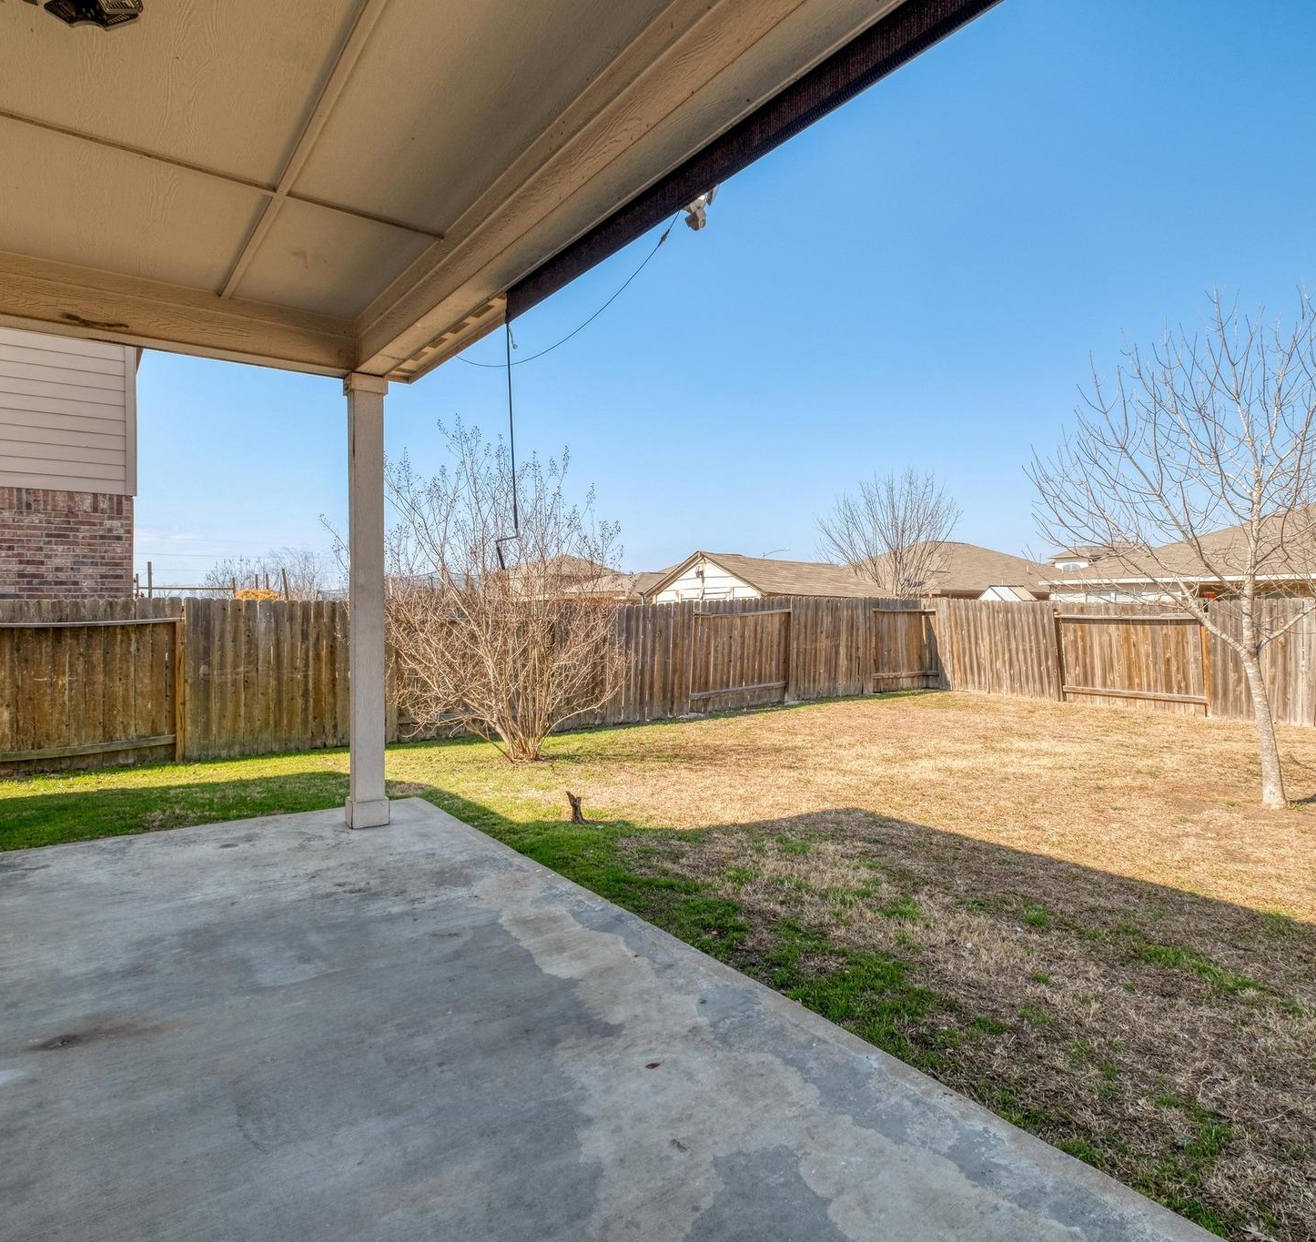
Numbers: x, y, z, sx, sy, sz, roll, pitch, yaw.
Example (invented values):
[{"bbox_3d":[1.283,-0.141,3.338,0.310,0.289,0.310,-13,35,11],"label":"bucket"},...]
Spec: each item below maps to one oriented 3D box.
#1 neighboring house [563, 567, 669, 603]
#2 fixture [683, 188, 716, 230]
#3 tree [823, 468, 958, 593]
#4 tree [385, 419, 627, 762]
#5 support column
[{"bbox_3d":[-2.450,-0.750,40.000,11.000,4.100,10.500,0,1,-37],"label":"neighboring house"},{"bbox_3d":[0.136,-1.455,2.720,0.170,0.180,0.220,0,1,-37],"label":"fixture"},{"bbox_3d":[5.700,-1.150,19.000,3.500,5.000,3.400,0,1,0],"label":"tree"},{"bbox_3d":[-1.945,-0.360,8.400,3.200,3.700,3.100,0,1,0],"label":"tree"},{"bbox_3d":[-1.653,-0.108,4.402,0.200,2.520,0.200,0,1,-37],"label":"support column"}]

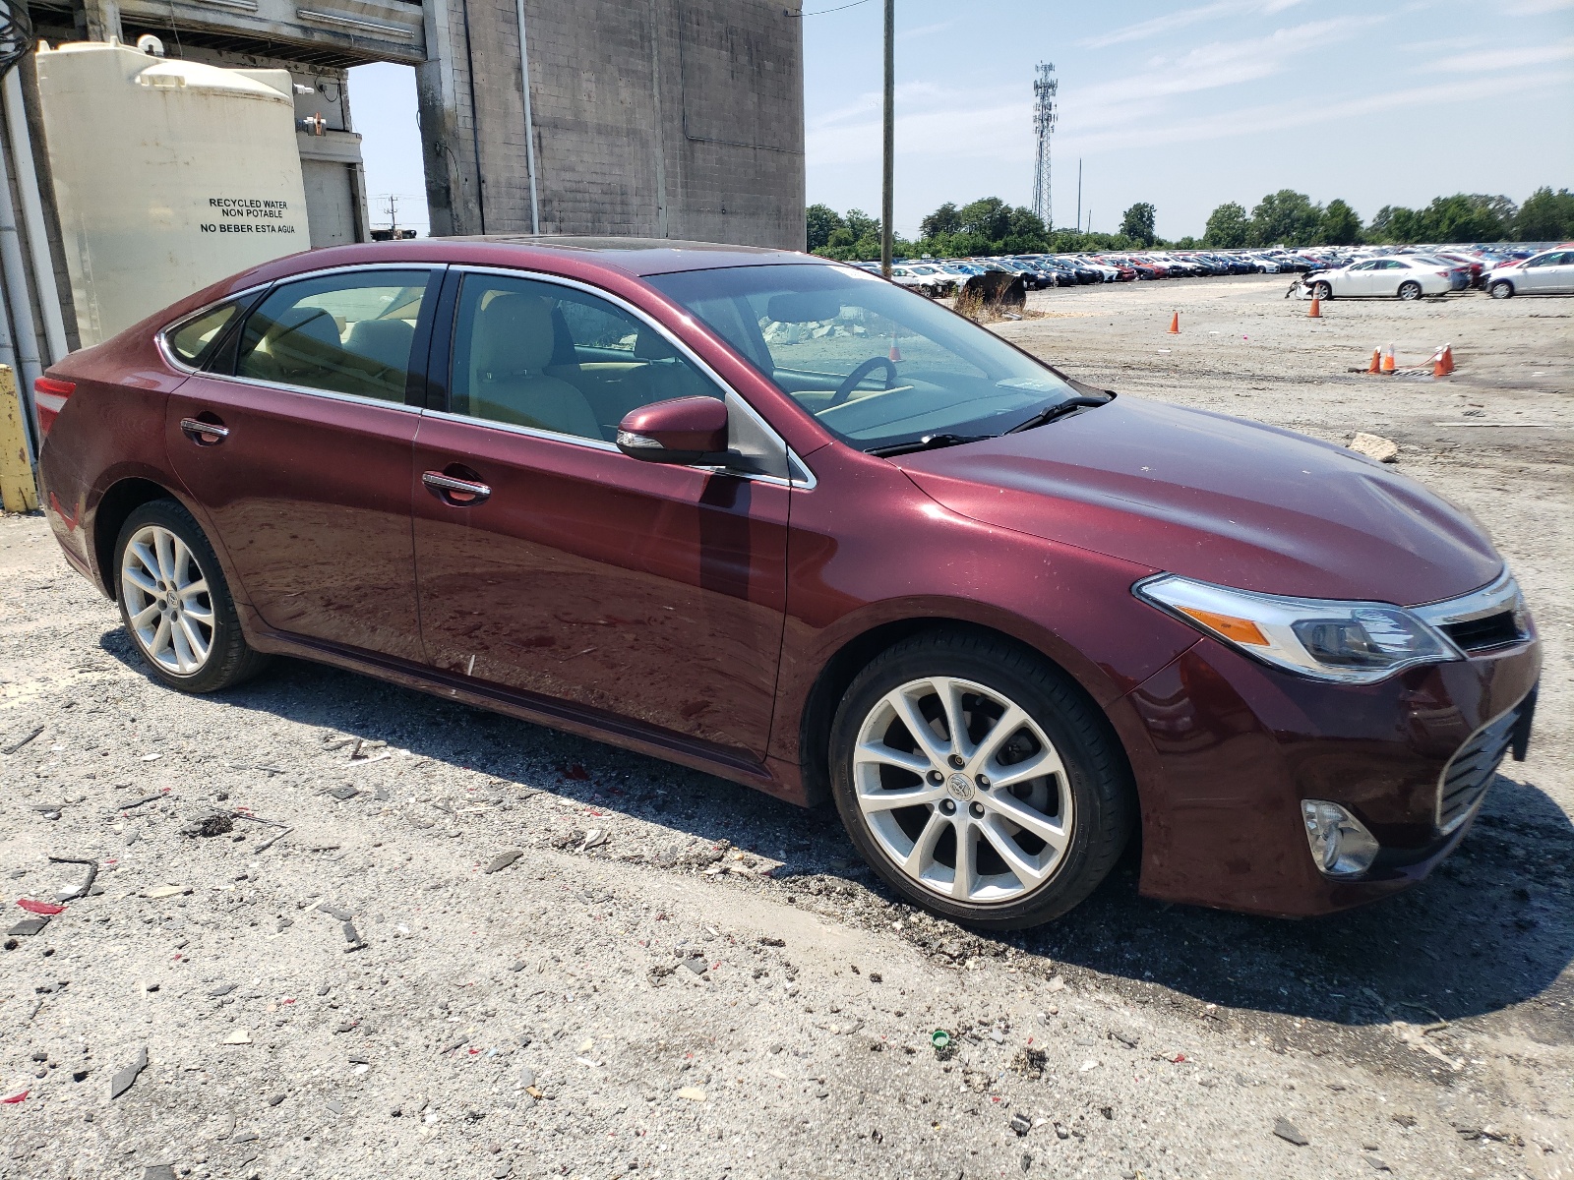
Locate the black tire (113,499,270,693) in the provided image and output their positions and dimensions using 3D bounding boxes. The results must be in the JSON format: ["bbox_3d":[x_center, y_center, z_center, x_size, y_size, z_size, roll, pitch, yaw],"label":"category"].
[{"bbox_3d":[-1.984,0.012,3.993,0.660,0.655,0.225,9,18,30],"label":"black tire"}]

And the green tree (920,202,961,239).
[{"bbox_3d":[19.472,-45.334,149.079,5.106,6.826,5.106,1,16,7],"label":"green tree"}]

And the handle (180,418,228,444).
[{"bbox_3d":[-1.758,-0.484,3.574,0.215,0.042,0.050,9,18,30],"label":"handle"}]

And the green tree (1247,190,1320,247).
[{"bbox_3d":[84.044,-62.409,200.000,12.274,10.938,11.660,6,17,23],"label":"green tree"}]

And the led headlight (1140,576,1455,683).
[{"bbox_3d":[0.988,0.060,2.283,0.585,0.210,0.355,9,18,29],"label":"led headlight"}]

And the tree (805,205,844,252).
[{"bbox_3d":[5.076,-52.428,176.330,7.500,10.000,7.500,-1,15,0],"label":"tree"}]

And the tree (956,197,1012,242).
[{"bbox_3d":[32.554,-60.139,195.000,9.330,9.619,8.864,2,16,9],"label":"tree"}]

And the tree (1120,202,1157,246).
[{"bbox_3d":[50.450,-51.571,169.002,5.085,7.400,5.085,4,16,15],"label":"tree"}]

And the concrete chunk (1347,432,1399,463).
[{"bbox_3d":[4.188,-1.020,8.450,0.360,0.165,0.250,5,16,19],"label":"concrete chunk"}]

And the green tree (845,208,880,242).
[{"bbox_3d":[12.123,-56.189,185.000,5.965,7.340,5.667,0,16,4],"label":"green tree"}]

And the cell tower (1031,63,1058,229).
[{"bbox_3d":[66.428,-111.372,309.884,7.000,50.000,7.000,-1,15,0],"label":"cell tower"}]

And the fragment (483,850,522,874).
[{"bbox_3d":[-0.691,0.668,2.878,0.044,0.016,0.122,6,17,24],"label":"fragment"}]

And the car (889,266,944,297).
[{"bbox_3d":[6.150,-14.950,57.200,4.700,1.450,1.820,11,20,37],"label":"car"}]

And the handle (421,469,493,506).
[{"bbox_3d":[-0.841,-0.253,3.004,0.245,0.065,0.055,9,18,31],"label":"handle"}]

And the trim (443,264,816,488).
[{"bbox_3d":[-0.421,-0.535,2.809,1.210,0.467,0.170,9,18,31],"label":"trim"}]

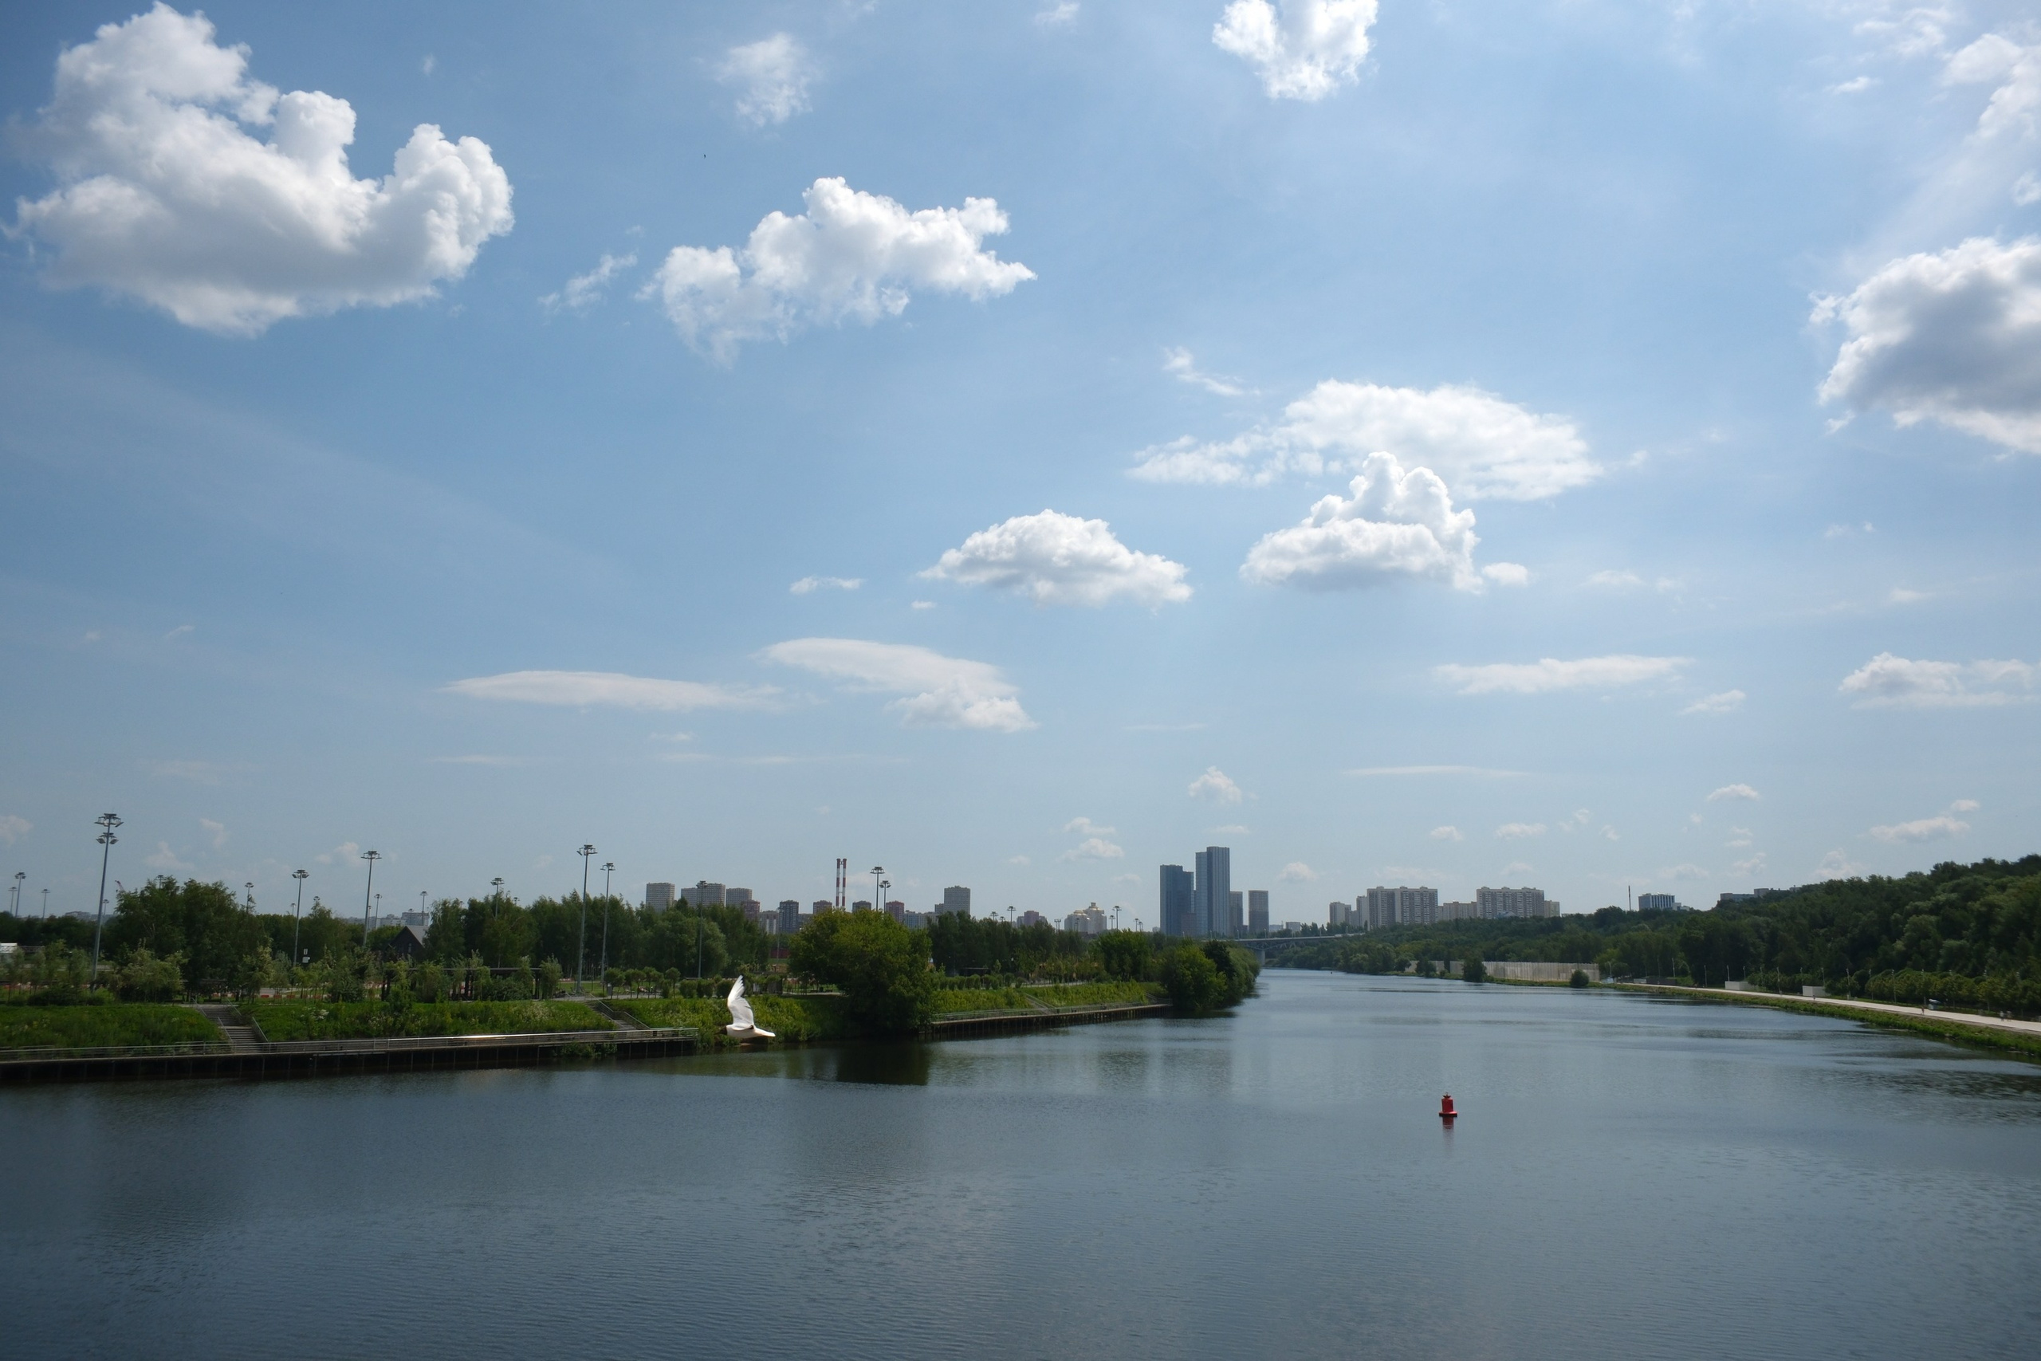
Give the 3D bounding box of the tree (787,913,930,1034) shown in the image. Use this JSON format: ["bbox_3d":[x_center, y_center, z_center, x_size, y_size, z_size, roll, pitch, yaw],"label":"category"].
[{"bbox_3d":[-24.651,45.424,237.813,22.790,19.322,19.000,1,-10,-6],"label":"tree"}]

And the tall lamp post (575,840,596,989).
[{"bbox_3d":[-61.415,33.483,215.435,2.700,20.700,2.700,3,-10,-15],"label":"tall lamp post"}]

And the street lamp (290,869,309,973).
[{"bbox_3d":[-137.597,46.458,290.977,3.000,20.700,3.000,5,-11,-25],"label":"street lamp"}]

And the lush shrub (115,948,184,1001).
[{"bbox_3d":[-99.335,33.702,174.636,8.186,6.094,6.500,6,-11,-29],"label":"lush shrub"}]

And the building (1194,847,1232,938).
[{"bbox_3d":[277.025,312.186,2187.183,50.417,148.000,38.000,-1,-10,7],"label":"building"}]

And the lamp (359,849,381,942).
[{"bbox_3d":[-98.486,36.012,230.672,2.900,20.700,2.900,4,-11,-22],"label":"lamp"}]

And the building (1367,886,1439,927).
[{"bbox_3d":[474.423,287.627,1894.285,88.073,66.000,28.000,-2,-10,14],"label":"building"}]

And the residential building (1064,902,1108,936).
[{"bbox_3d":[85.830,320.016,1994.977,55.208,58.000,40.000,0,-10,2],"label":"residential building"}]

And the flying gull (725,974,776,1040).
[{"bbox_3d":[-1.819,2.198,10.300,0.360,0.430,0.600,0,-10,0],"label":"flying gull"}]

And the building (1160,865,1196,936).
[{"bbox_3d":[225.509,325.717,2189.435,50.417,122.000,38.000,-1,-10,6],"label":"building"}]

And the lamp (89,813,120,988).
[{"bbox_3d":[-126.786,30.589,210.878,3.800,24.300,3.800,6,-12,-30],"label":"lamp"}]

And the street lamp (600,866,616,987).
[{"bbox_3d":[-70.540,41.460,261.008,2.500,20.700,2.500,3,-10,-15],"label":"street lamp"}]

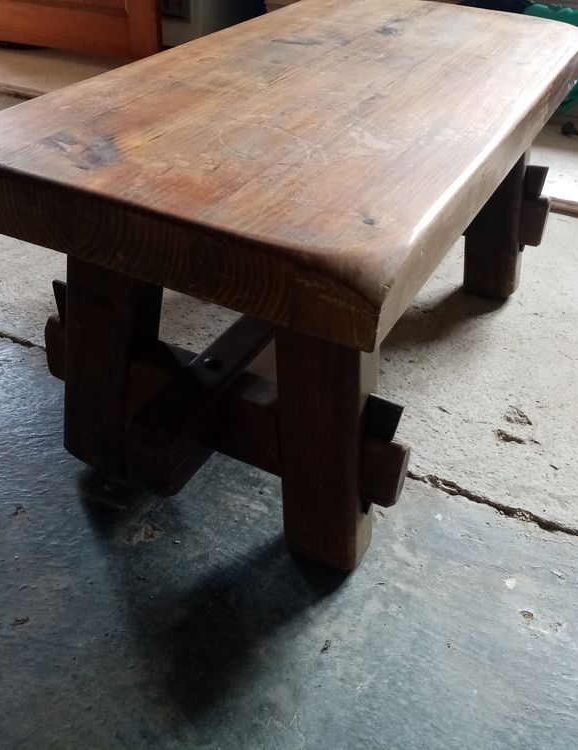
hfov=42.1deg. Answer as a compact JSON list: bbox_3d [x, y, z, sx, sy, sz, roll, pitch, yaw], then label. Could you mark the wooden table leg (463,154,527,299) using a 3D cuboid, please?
[{"bbox_3d":[0.403,-0.353,1.440,0.098,0.419,0.059,12,37,24],"label":"wooden table leg"}]

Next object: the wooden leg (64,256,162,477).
[{"bbox_3d":[-0.226,-0.053,0.961,0.098,0.419,0.059,25,38,15],"label":"wooden leg"}]

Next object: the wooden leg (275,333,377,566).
[{"bbox_3d":[0.045,0.041,0.861,0.098,0.419,0.059,13,34,23],"label":"wooden leg"}]

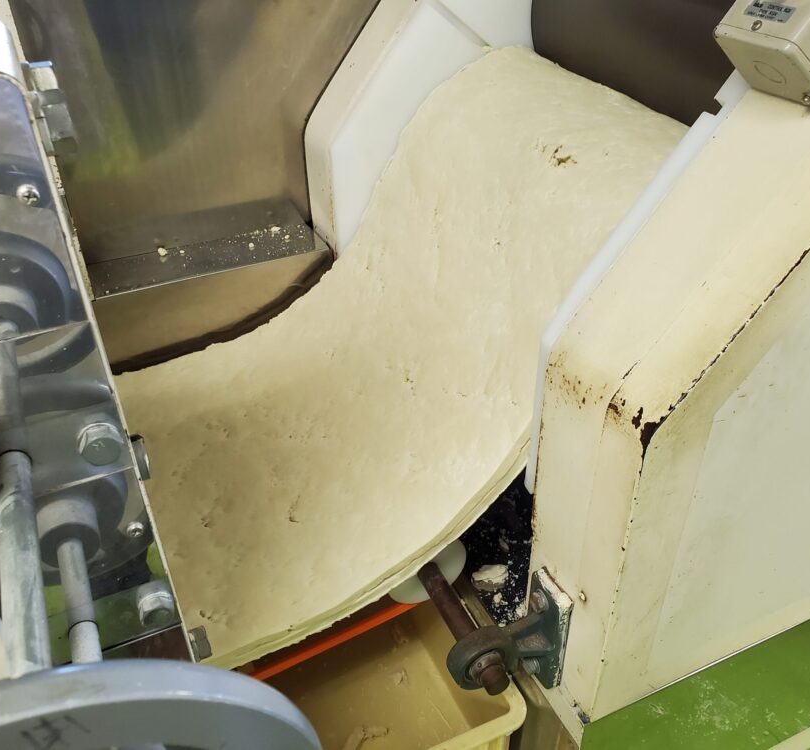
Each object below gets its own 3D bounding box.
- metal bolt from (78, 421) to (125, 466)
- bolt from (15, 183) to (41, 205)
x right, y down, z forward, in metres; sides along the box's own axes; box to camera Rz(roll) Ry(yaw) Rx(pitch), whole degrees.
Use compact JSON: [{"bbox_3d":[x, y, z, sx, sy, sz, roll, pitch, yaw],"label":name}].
[{"bbox_3d":[-0.160,0.037,0.395,0.021,0.021,0.011,-16,39,-20],"label":"metal bolt"},{"bbox_3d":[-0.160,-0.076,0.319,0.009,0.009,0.004,-16,39,-20],"label":"bolt"}]

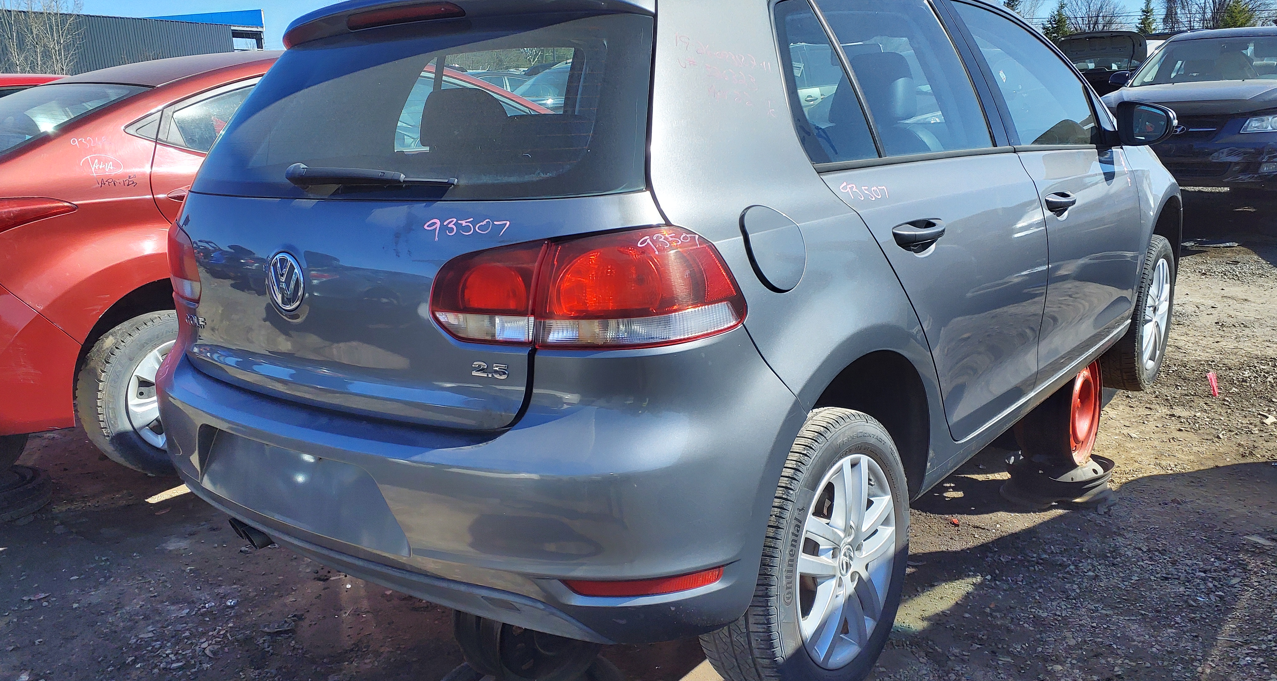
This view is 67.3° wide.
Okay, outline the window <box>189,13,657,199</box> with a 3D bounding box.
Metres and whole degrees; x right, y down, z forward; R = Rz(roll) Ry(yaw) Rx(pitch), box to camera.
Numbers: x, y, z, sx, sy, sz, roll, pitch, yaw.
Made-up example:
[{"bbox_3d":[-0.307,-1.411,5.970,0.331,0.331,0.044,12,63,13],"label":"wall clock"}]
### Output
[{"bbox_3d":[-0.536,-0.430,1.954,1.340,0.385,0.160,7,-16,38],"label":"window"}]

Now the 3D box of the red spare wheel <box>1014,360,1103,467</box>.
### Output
[{"bbox_3d":[1.539,0.226,3.549,0.190,0.434,0.434,7,17,38],"label":"red spare wheel"}]

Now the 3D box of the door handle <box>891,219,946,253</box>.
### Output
[{"bbox_3d":[0.575,-0.217,1.920,0.050,0.060,0.210,7,17,38],"label":"door handle"}]

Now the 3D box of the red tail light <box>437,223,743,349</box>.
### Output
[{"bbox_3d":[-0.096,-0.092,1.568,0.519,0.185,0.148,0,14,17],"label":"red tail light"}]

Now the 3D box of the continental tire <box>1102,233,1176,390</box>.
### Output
[{"bbox_3d":[2.037,-0.116,3.953,0.212,0.630,0.630,7,17,39],"label":"continental tire"}]

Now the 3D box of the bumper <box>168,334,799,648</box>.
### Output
[{"bbox_3d":[-0.534,0.184,2.046,1.750,0.530,0.490,7,17,38],"label":"bumper"}]

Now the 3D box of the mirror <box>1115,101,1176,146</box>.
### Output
[{"bbox_3d":[1.624,-0.705,3.083,0.215,0.150,0.120,7,17,38],"label":"mirror"}]

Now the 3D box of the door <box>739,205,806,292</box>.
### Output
[{"bbox_3d":[0.223,-0.151,1.578,0.162,0.150,0.030,-17,11,-39],"label":"door"}]

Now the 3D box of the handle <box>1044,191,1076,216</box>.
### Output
[{"bbox_3d":[1.183,-0.389,2.657,0.050,0.060,0.210,7,17,38],"label":"handle"}]

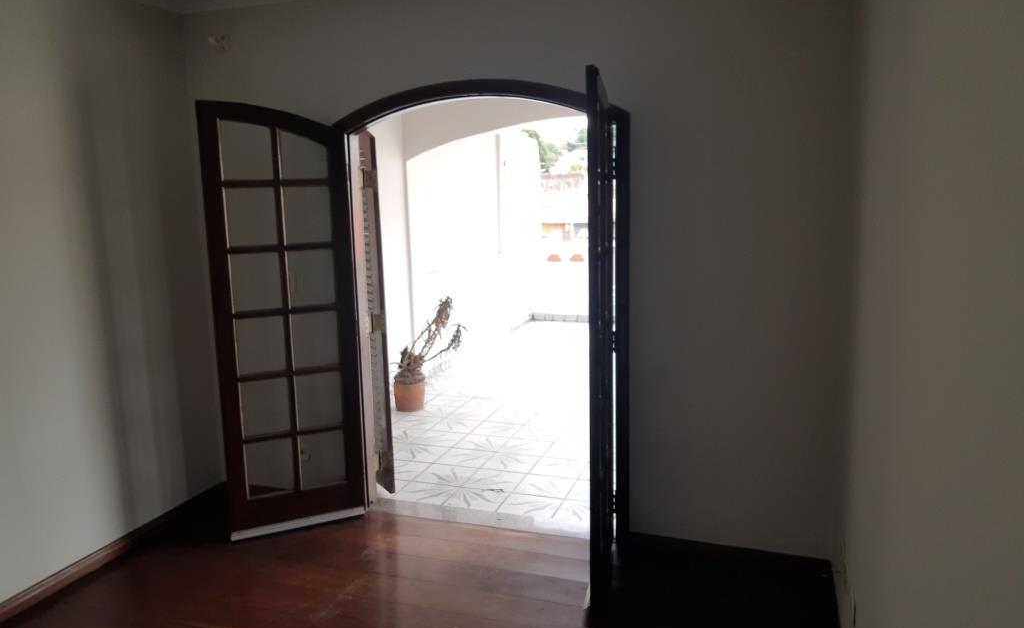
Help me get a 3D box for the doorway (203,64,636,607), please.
[{"bbox_3d":[-0.423,0.033,3.470,1.812,2.148,0.693,2,10,19],"label":"doorway"}]

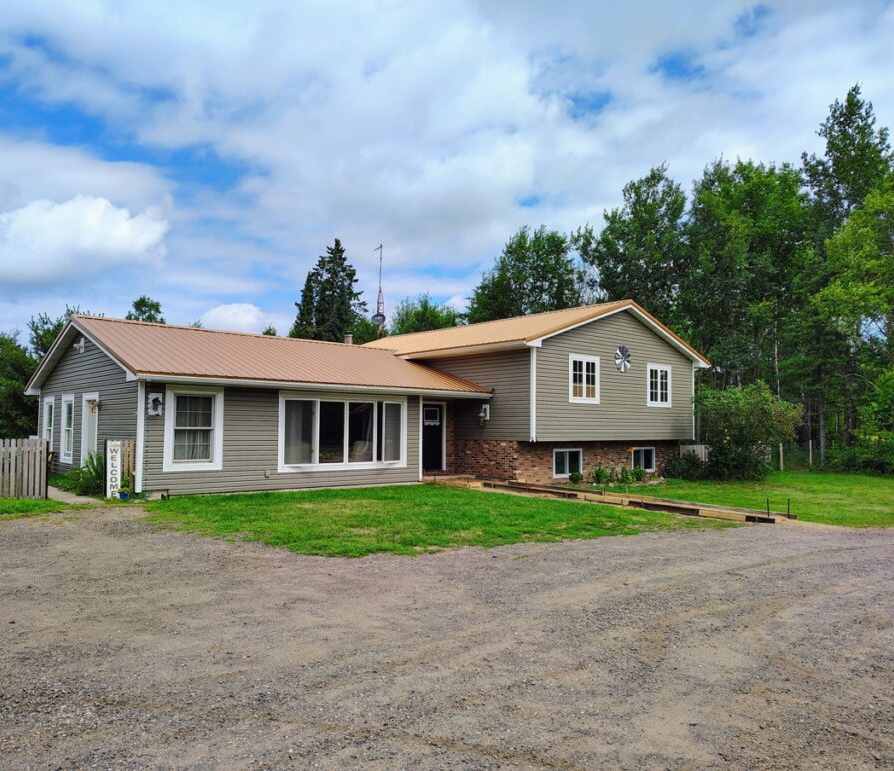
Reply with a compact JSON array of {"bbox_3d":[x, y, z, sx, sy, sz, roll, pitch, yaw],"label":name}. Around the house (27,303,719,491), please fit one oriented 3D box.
[{"bbox_3d":[-1.866,0.118,24.332,20.130,5.702,12.606,4,-5,-43],"label":"house"}]

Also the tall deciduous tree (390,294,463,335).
[{"bbox_3d":[-1.536,-0.979,51.636,6.500,11.377,6.500,0,-4,-2],"label":"tall deciduous tree"}]

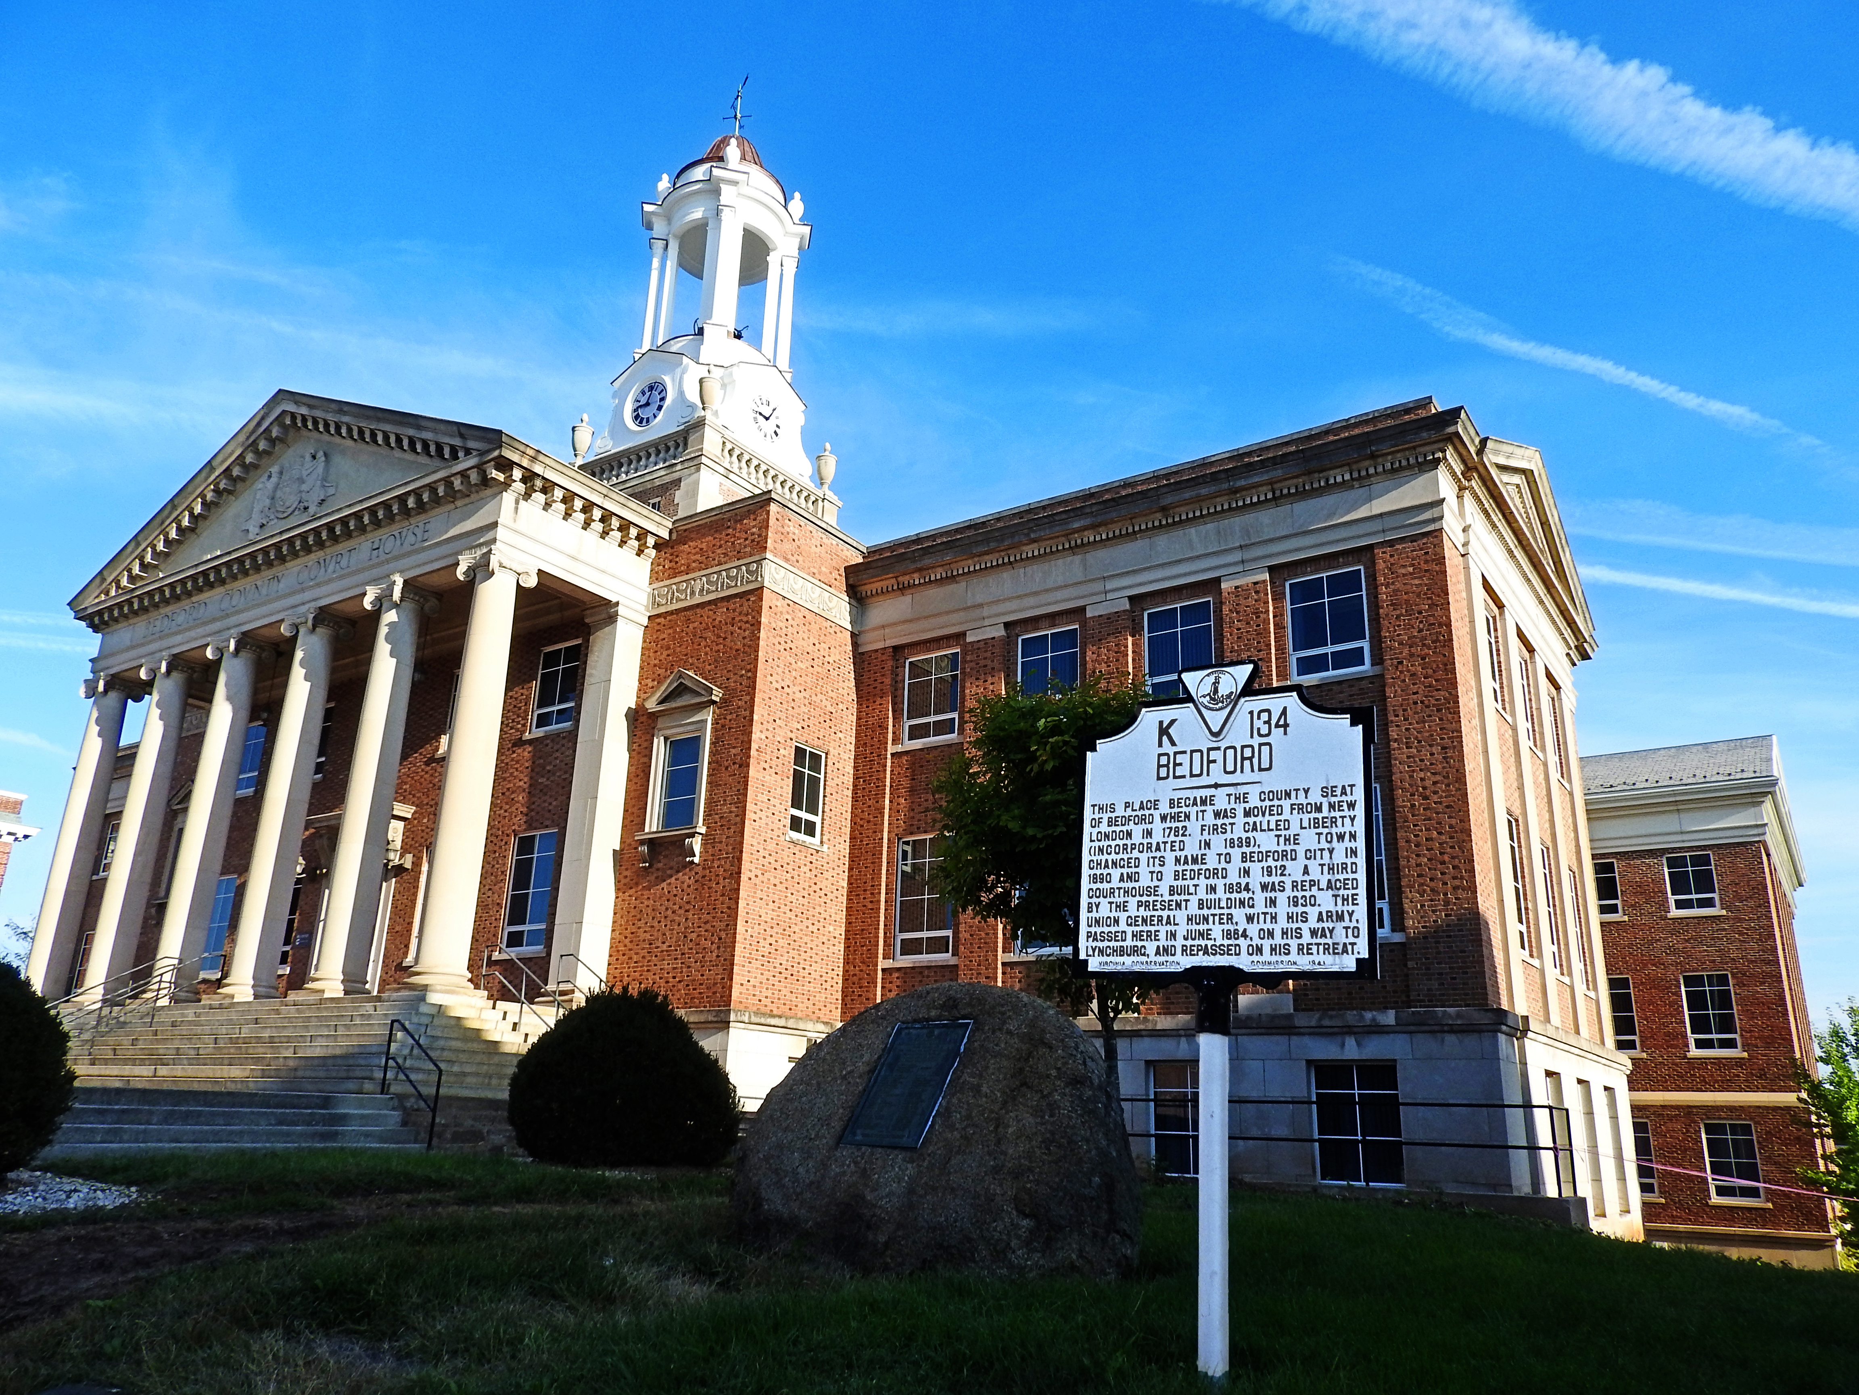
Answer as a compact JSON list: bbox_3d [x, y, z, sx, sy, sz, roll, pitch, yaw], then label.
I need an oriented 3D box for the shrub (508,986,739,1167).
[{"bbox_3d":[-3.018,3.714,12.733,2.195,1.631,2.195,2,-18,0],"label":"shrub"}]

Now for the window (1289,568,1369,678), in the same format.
[{"bbox_3d":[6.040,-1.122,19.510,1.200,1.620,0.140,-10,-22,33],"label":"window"}]

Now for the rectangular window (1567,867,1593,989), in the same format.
[{"bbox_3d":[11.579,4.092,23.148,0.140,2.107,1.170,-10,-21,33],"label":"rectangular window"}]

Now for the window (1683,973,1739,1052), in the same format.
[{"bbox_3d":[22.145,8.903,36.546,1.190,2.120,0.140,-10,-22,33],"label":"window"}]

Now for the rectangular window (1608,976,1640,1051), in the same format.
[{"bbox_3d":[19.370,8.952,36.503,1.152,2.073,0.200,-10,-21,33],"label":"rectangular window"}]

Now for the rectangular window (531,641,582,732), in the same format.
[{"bbox_3d":[-6.878,-0.218,23.891,1.200,1.650,0.140,-10,-22,33],"label":"rectangular window"}]

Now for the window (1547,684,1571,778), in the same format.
[{"bbox_3d":[11.753,0.663,24.314,0.140,1.650,1.200,-11,-22,34],"label":"window"}]

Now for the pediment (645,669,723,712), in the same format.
[{"bbox_3d":[-4.195,-0.116,22.085,1.604,0.683,0.267,-10,-21,33],"label":"pediment"}]

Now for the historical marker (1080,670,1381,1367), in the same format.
[{"bbox_3d":[0.936,0.957,4.213,1.060,2.290,0.120,-8,-22,33],"label":"historical marker"}]

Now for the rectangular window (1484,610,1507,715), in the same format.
[{"bbox_3d":[8.864,-0.669,20.305,0.200,1.634,1.206,-10,-21,33],"label":"rectangular window"}]

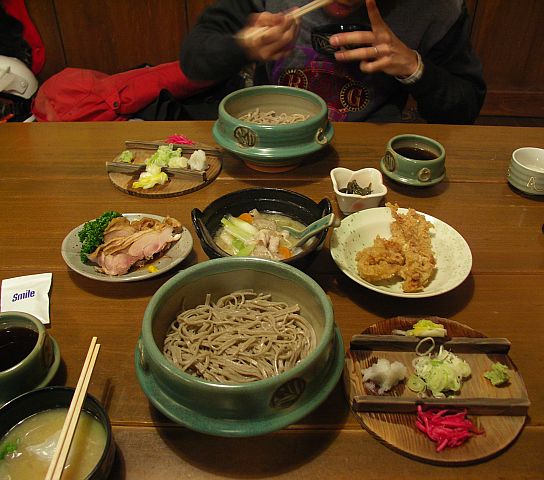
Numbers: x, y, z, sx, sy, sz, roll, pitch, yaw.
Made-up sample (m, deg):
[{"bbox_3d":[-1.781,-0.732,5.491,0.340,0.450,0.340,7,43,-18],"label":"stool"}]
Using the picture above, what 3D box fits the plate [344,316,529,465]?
[{"bbox_3d":[0.168,0.140,0.536,0.185,0.033,0.185,0,37,0],"label":"plate"}]

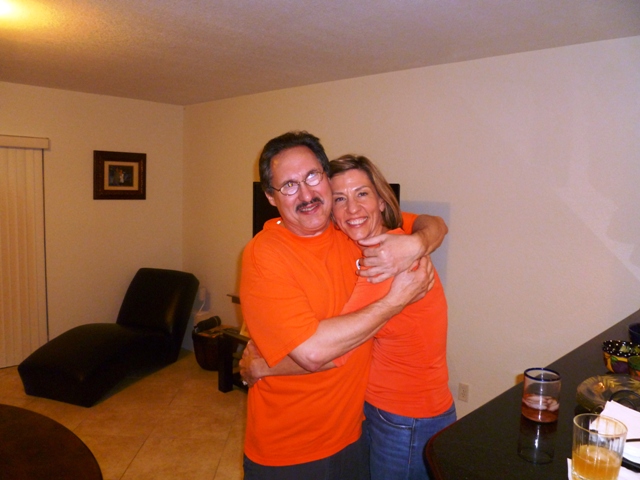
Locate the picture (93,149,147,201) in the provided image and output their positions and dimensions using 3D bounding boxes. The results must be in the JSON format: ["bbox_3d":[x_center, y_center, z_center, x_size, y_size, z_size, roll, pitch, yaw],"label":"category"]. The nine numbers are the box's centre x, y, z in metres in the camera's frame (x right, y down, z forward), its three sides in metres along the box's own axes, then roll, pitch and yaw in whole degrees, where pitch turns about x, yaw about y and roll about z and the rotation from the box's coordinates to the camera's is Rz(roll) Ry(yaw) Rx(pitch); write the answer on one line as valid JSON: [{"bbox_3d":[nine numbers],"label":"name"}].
[{"bbox_3d":[-1.886,-0.606,4.933,0.035,0.450,0.525,7,8,44],"label":"picture"}]

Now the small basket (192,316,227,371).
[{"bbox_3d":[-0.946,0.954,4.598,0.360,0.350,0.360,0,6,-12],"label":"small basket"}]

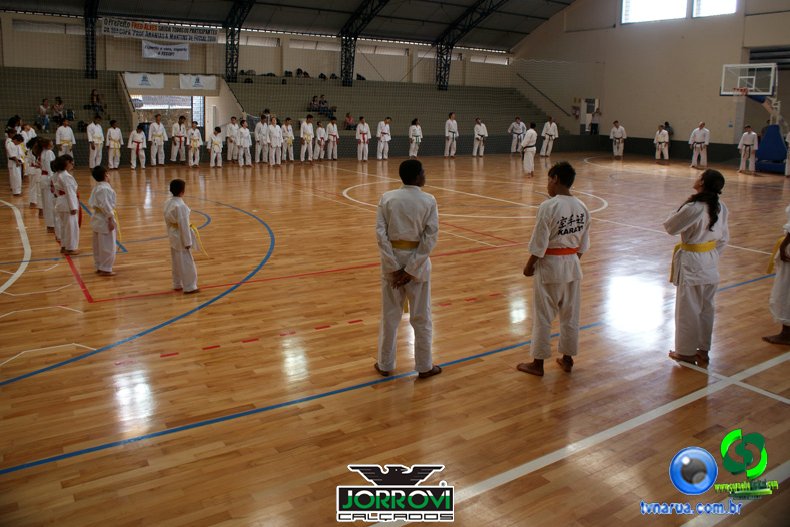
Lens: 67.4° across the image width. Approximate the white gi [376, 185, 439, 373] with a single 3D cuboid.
[{"bbox_3d":[0.095,0.102,4.311,0.470,1.350,0.330,2,14,3],"label":"white gi"}]

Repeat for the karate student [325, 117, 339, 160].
[{"bbox_3d":[-2.391,-4.858,23.030,0.500,1.637,0.310,-8,17,-32],"label":"karate student"}]

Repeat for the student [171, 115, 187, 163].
[{"bbox_3d":[-7.414,-4.228,20.268,0.530,1.558,0.300,-7,17,-29],"label":"student"}]

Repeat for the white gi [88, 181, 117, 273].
[{"bbox_3d":[-3.388,-0.429,6.864,0.290,1.040,0.340,-12,20,-43],"label":"white gi"}]

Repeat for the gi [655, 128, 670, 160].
[{"bbox_3d":[11.846,-5.208,26.291,0.560,1.438,0.310,13,19,39],"label":"gi"}]

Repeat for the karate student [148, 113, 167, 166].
[{"bbox_3d":[-7.755,-4.034,19.424,0.600,1.712,0.340,-5,16,-24],"label":"karate student"}]

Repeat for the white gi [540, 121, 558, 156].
[{"bbox_3d":[7.167,-5.771,27.401,0.740,1.510,0.370,5,15,16],"label":"white gi"}]

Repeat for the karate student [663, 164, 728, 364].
[{"bbox_3d":[2.240,0.034,4.402,0.420,1.461,0.380,-4,15,-21],"label":"karate student"}]

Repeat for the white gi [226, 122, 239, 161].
[{"bbox_3d":[-5.939,-4.454,21.723,0.480,1.330,0.330,-5,16,-24],"label":"white gi"}]

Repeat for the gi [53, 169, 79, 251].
[{"bbox_3d":[-4.360,-0.702,7.842,0.380,1.101,0.260,13,18,39],"label":"gi"}]

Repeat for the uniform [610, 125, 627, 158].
[{"bbox_3d":[10.475,-5.718,27.742,0.700,1.492,0.360,8,16,24],"label":"uniform"}]

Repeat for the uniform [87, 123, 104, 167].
[{"bbox_3d":[-9.461,-3.728,18.721,0.540,1.390,0.340,-12,19,-41],"label":"uniform"}]

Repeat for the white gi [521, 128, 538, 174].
[{"bbox_3d":[4.274,-3.541,18.798,0.520,1.427,0.340,-7,16,-29],"label":"white gi"}]

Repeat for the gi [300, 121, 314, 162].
[{"bbox_3d":[-3.171,-4.424,21.475,0.500,1.440,0.320,-7,17,-29],"label":"gi"}]

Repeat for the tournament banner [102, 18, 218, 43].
[{"bbox_3d":[-9.654,-9.668,24.698,4.576,0.590,0.050,-8,17,-33],"label":"tournament banner"}]

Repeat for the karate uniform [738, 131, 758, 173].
[{"bbox_3d":[13.386,-4.216,22.440,0.600,1.529,0.330,14,19,40],"label":"karate uniform"}]

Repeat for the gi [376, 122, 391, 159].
[{"bbox_3d":[-0.440,-4.810,23.203,0.520,1.497,0.320,-4,15,-19],"label":"gi"}]

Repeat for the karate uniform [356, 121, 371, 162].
[{"bbox_3d":[-1.228,-4.800,23.314,0.560,1.420,0.340,0,14,-6],"label":"karate uniform"}]

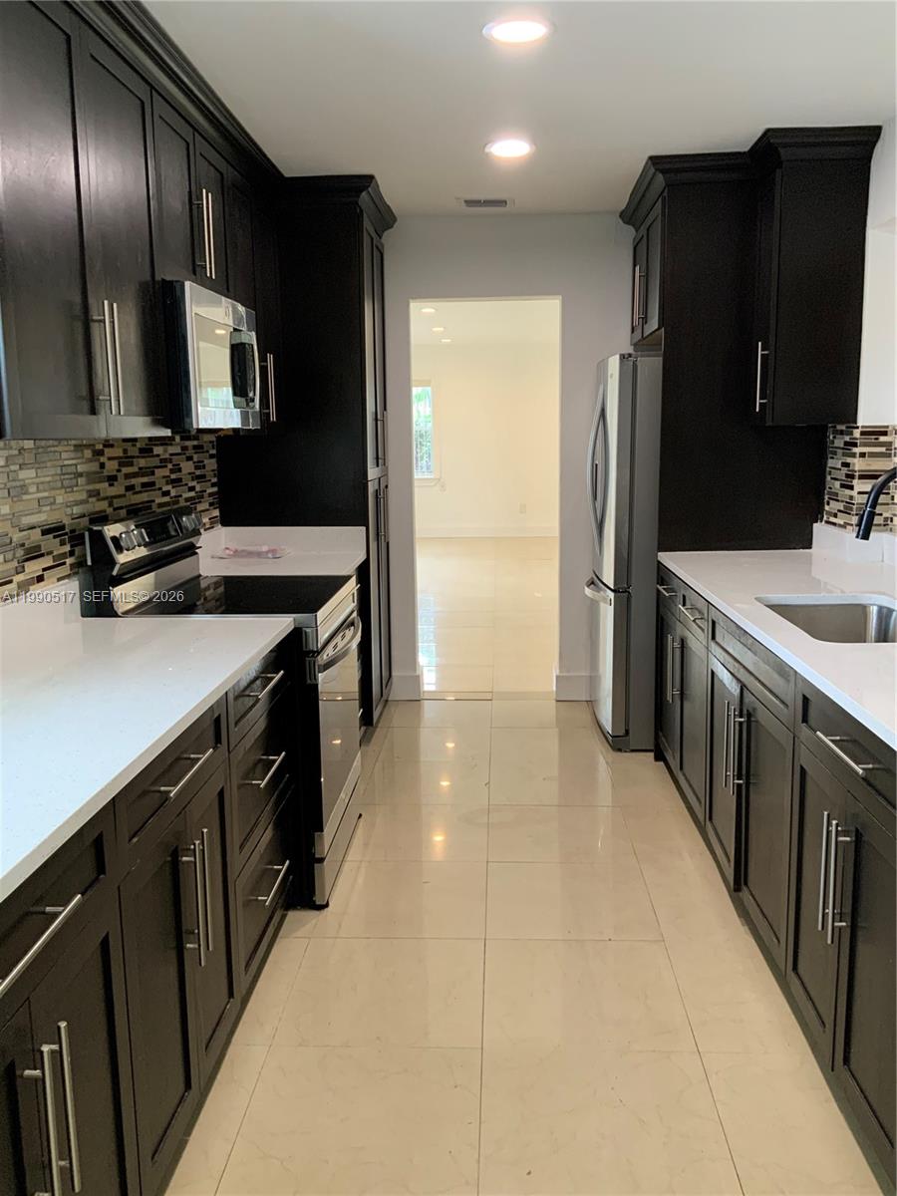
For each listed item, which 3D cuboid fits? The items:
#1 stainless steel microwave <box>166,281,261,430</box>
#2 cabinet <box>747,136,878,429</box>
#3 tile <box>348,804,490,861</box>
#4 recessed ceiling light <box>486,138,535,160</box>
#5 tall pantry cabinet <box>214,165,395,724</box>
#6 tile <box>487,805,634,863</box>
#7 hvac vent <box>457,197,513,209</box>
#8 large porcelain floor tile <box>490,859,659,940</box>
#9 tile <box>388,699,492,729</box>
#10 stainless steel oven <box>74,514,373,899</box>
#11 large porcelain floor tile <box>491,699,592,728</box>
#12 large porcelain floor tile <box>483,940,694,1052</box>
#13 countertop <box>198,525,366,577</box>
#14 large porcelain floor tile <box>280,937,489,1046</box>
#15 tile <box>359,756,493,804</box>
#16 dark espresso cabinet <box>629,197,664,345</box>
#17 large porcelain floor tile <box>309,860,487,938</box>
[{"bbox_3d":[-0.868,-0.733,3.151,0.400,0.406,0.765,0,10,3],"label":"stainless steel microwave"},{"bbox_3d":[1.347,-1.183,3.812,0.380,1.038,0.400,0,10,3],"label":"cabinet"},{"bbox_3d":[-0.108,0.855,3.642,0.508,0.010,0.508,0,10,3],"label":"tile"},{"bbox_3d":[0.228,-1.654,3.702,0.190,0.020,0.190,0,10,3],"label":"recessed ceiling light"},{"bbox_3d":[-0.625,-0.587,4.744,0.710,2.465,0.885,0,10,3],"label":"tall pantry cabinet"},{"bbox_3d":[0.397,0.852,3.603,0.504,0.012,0.504,0,10,3],"label":"tile"},{"bbox_3d":[0.171,-1.819,4.637,0.274,0.020,0.230,0,10,3],"label":"hvac vent"},{"bbox_3d":[0.374,0.941,3.116,0.508,0.010,0.508,0,10,3],"label":"large porcelain floor tile"},{"bbox_3d":[-0.033,0.596,5.124,0.504,0.012,0.504,0,10,3],"label":"tile"},{"bbox_3d":[-0.675,0.306,3.359,0.725,1.175,0.760,0,10,3],"label":"stainless steel oven"},{"bbox_3d":[0.476,0.585,5.114,0.508,0.010,0.508,0,10,3],"label":"large porcelain floor tile"},{"bbox_3d":[0.348,1.029,2.617,0.508,0.010,0.508,0,10,3],"label":"large porcelain floor tile"},{"bbox_3d":[-0.699,-0.176,4.042,0.645,0.146,0.700,0,10,3],"label":"countertop"},{"bbox_3d":[-0.159,1.027,2.632,0.504,0.012,0.504,0,10,3],"label":"large porcelain floor tile"},{"bbox_3d":[-0.083,0.769,4.127,0.504,0.012,0.504,0,10,3],"label":"tile"},{"bbox_3d":[1.193,-1.424,4.430,0.633,0.525,0.930,0,10,3],"label":"dark espresso cabinet"},{"bbox_3d":[-0.134,0.941,3.130,0.504,0.012,0.504,0,10,3],"label":"large porcelain floor tile"}]

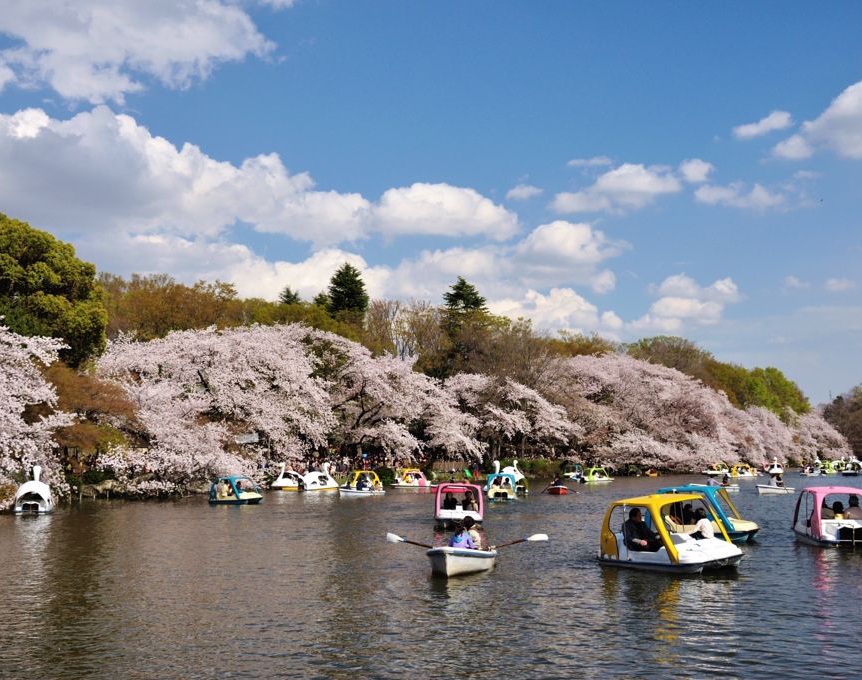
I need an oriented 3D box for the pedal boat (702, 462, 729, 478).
[{"bbox_3d":[33.248,15.448,130.059,2.650,1.430,1.470,0,-6,-8],"label":"pedal boat"}]

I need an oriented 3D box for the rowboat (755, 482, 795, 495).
[{"bbox_3d":[20.864,9.090,67.000,3.200,0.550,1.300,3,-7,-30],"label":"rowboat"}]

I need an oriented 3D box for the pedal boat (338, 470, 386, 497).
[{"bbox_3d":[-4.982,10.295,80.000,2.650,1.400,1.500,3,-7,-32],"label":"pedal boat"}]

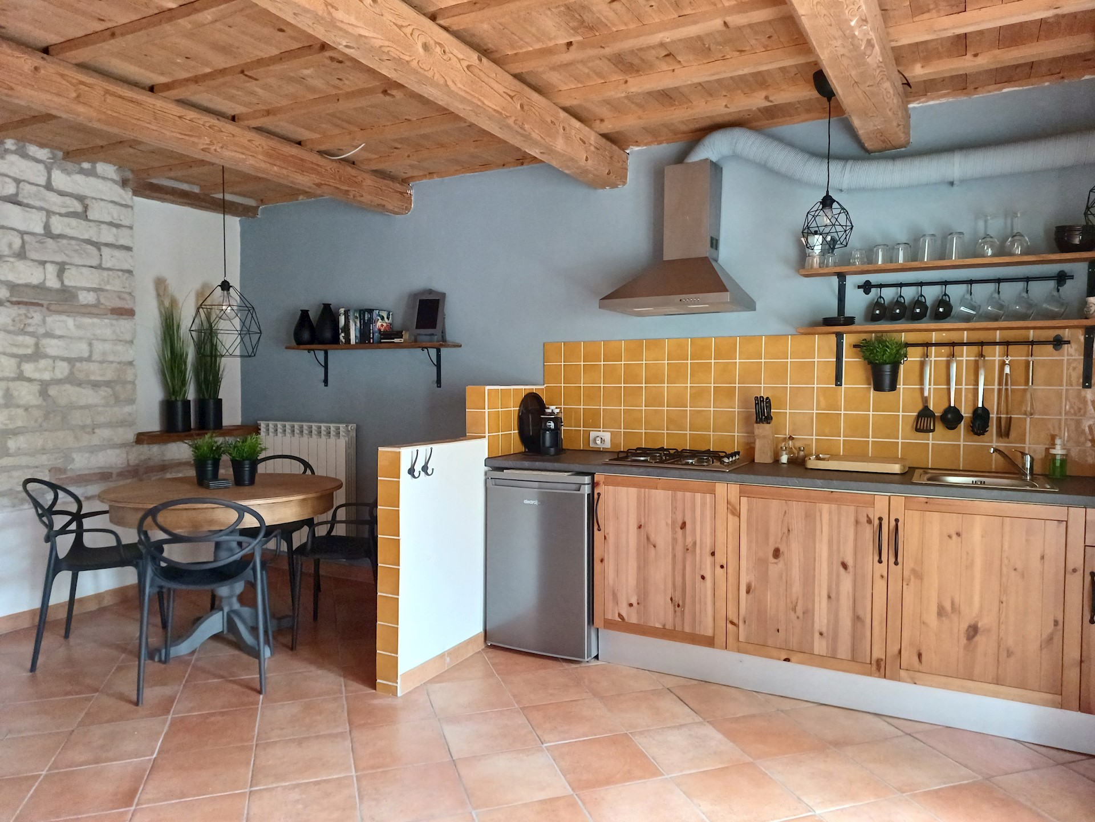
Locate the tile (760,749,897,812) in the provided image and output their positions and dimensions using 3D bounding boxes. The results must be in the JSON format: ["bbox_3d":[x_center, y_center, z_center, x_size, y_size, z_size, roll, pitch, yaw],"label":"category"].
[{"bbox_3d":[0.910,1.206,2.386,0.320,0.010,0.320,0,2,-18],"label":"tile"}]

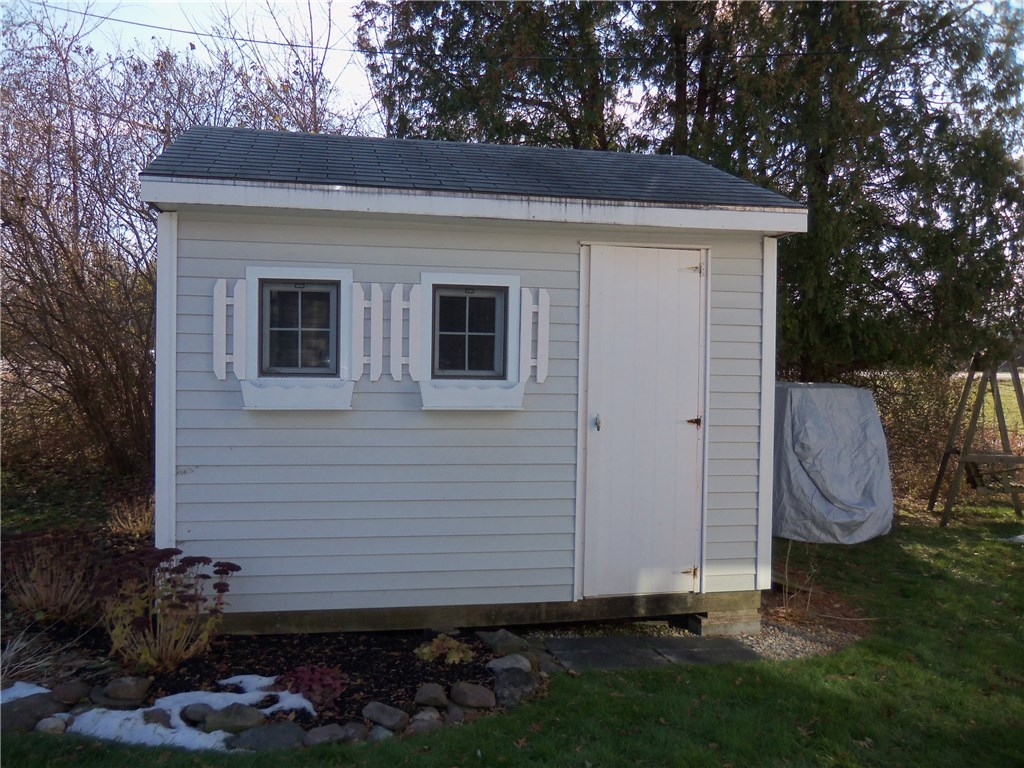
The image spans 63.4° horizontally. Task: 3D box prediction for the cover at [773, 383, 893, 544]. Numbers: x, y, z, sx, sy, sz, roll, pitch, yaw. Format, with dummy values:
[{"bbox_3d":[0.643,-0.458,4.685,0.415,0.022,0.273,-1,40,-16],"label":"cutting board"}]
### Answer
[{"bbox_3d":[2.740,0.700,7.820,1.100,1.340,1.300,0,1,-10],"label":"cover"}]

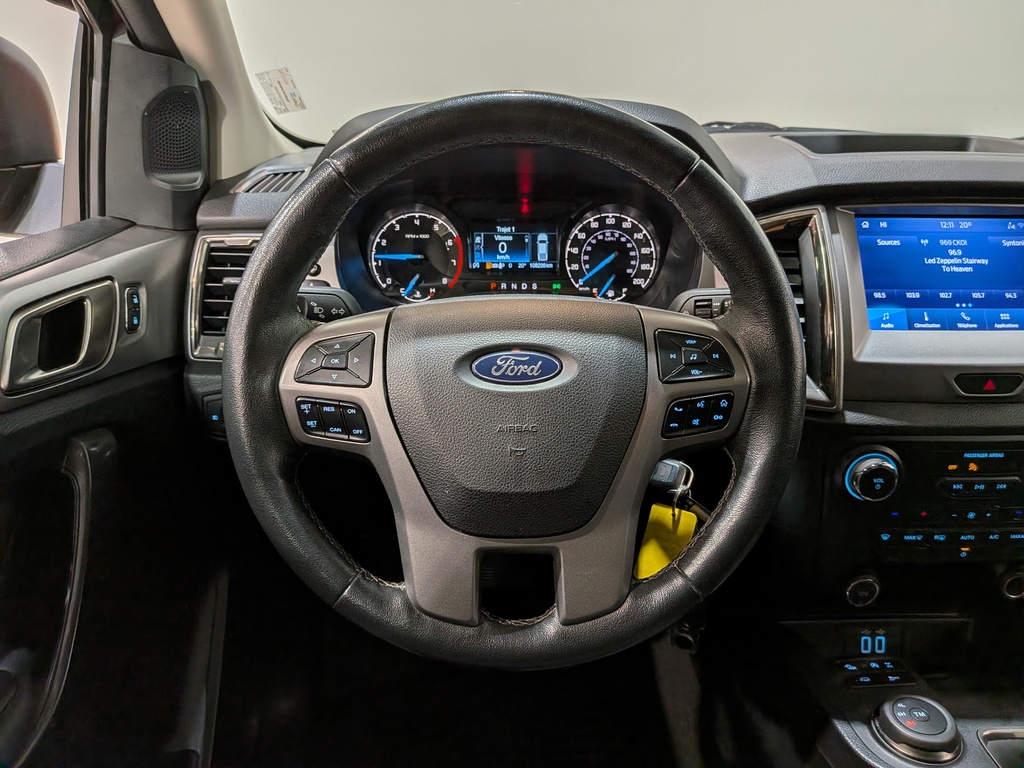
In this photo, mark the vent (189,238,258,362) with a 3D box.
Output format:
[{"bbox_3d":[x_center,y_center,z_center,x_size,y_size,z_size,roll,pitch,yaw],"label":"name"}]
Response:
[{"bbox_3d":[-0.254,-0.080,0.660,0.083,0.117,0.040,0,-6,0],"label":"vent"}]

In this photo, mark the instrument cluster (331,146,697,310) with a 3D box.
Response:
[{"bbox_3d":[0.004,-0.145,0.675,0.345,0.168,0.090,0,3,0],"label":"instrument cluster"}]

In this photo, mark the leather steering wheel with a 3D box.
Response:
[{"bbox_3d":[0.001,-0.002,0.486,0.380,0.380,0.090,0,0,0],"label":"leather steering wheel"}]

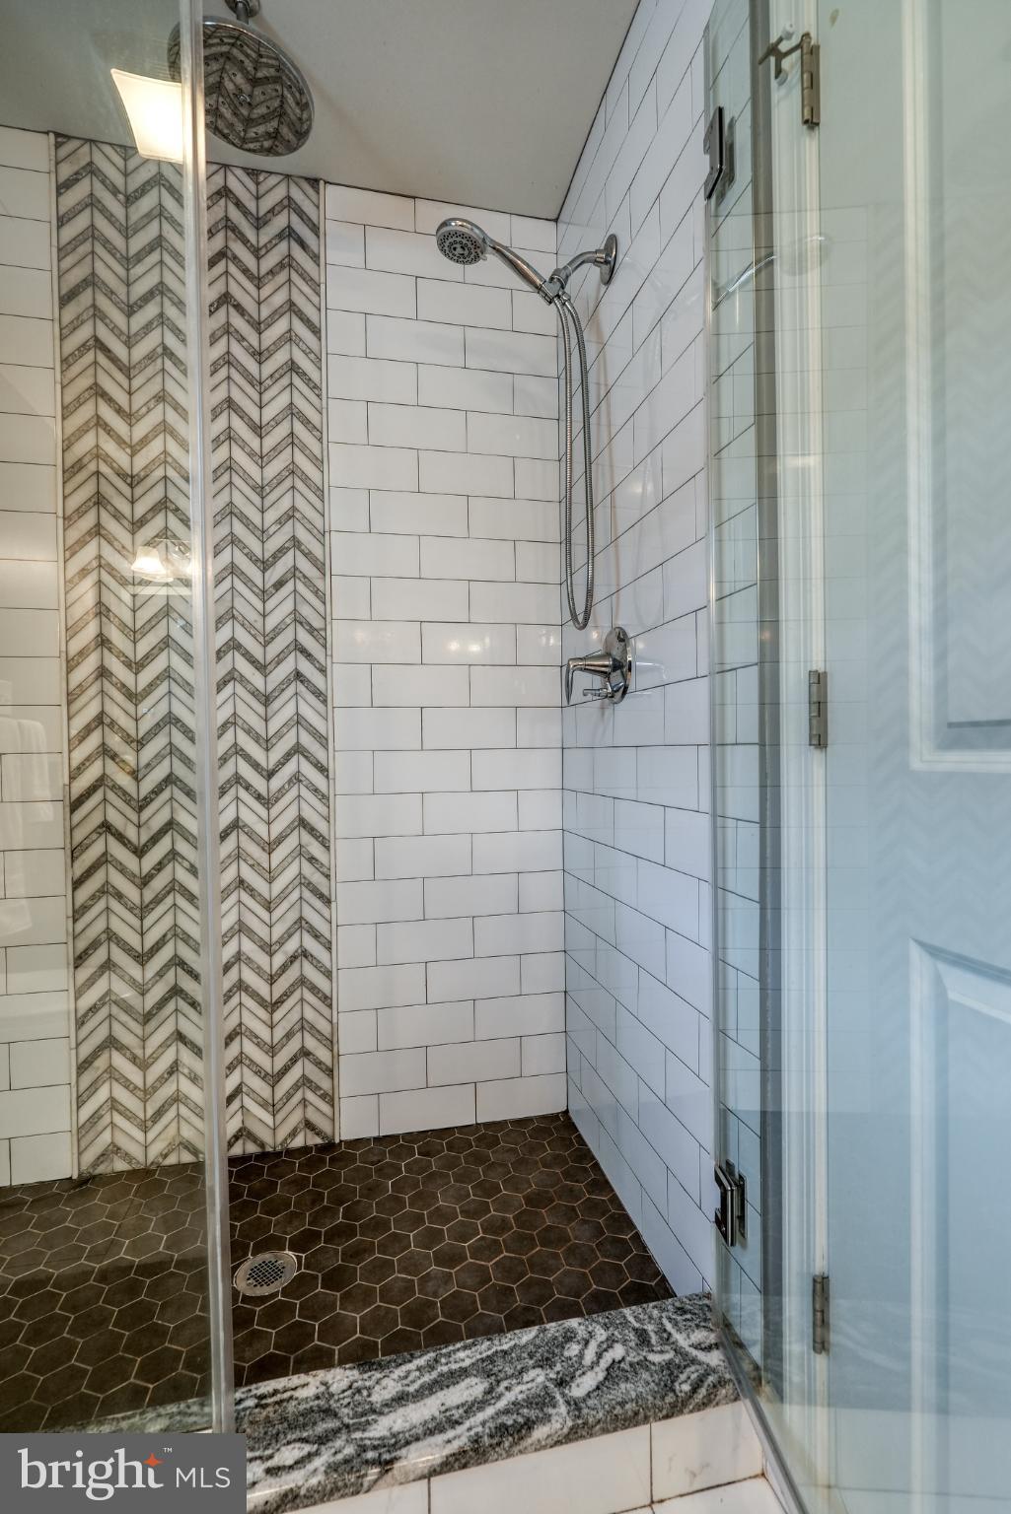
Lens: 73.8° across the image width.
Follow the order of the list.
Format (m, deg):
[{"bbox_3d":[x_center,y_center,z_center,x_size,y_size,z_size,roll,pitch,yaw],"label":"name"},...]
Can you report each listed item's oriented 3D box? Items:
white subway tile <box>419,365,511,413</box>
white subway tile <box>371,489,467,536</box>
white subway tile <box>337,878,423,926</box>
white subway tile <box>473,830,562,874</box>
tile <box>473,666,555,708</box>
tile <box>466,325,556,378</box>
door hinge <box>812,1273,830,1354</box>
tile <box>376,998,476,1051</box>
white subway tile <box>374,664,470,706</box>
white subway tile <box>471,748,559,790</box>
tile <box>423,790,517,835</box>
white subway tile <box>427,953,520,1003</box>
[{"bbox_3d":[-0.101,-0.938,1.724,0.245,0.106,0.009,-1,1,-12],"label":"white subway tile"},{"bbox_3d":[-0.212,-0.595,1.654,0.238,0.103,0.009,-1,1,-12],"label":"white subway tile"},{"bbox_3d":[-0.310,0.361,1.690,0.213,0.106,0.009,-1,1,-12],"label":"white subway tile"},{"bbox_3d":[0.035,0.256,1.813,0.250,0.109,0.010,-1,1,-12],"label":"white subway tile"},{"bbox_3d":[0.028,-0.184,1.767,0.243,0.106,0.010,-1,1,-12],"label":"tile"},{"bbox_3d":[0.018,-1.038,1.735,0.243,0.105,0.010,-1,1,-13],"label":"tile"},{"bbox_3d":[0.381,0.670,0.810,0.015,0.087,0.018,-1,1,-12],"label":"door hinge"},{"bbox_3d":[-0.198,0.677,1.701,0.242,0.105,0.010,-1,1,-13],"label":"tile"},{"bbox_3d":[-0.213,-0.181,1.715,0.245,0.106,0.010,-1,1,-12],"label":"white subway tile"},{"bbox_3d":[0.030,0.031,1.712,0.237,0.103,0.009,-1,1,-12],"label":"white subway tile"},{"bbox_3d":[-0.086,0.138,1.689,0.238,0.103,0.009,-1,1,-12],"label":"tile"},{"bbox_3d":[-0.080,0.558,1.695,0.238,0.103,0.009,-1,1,-12],"label":"white subway tile"}]

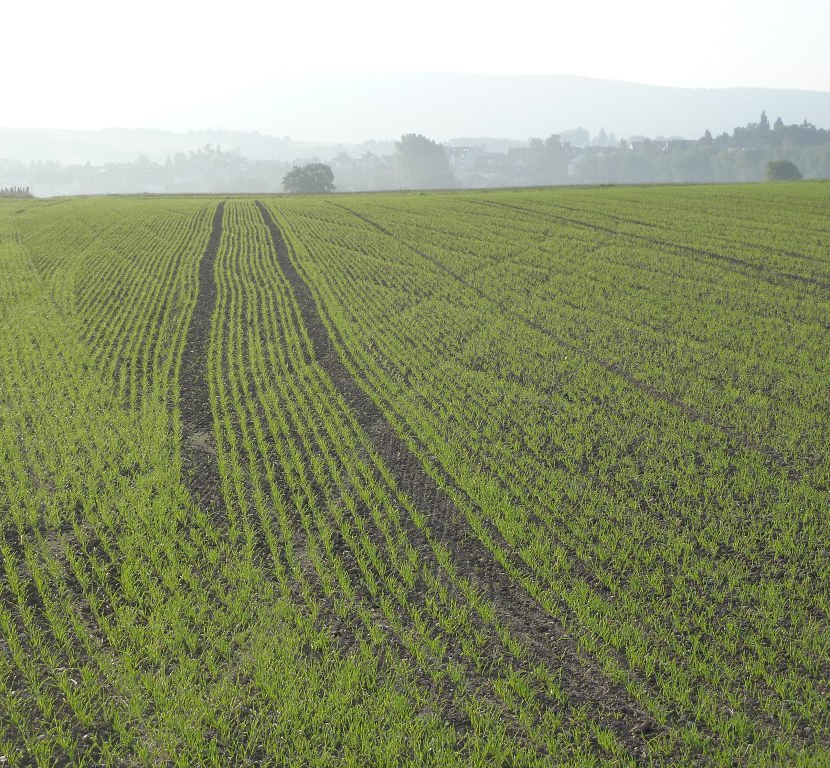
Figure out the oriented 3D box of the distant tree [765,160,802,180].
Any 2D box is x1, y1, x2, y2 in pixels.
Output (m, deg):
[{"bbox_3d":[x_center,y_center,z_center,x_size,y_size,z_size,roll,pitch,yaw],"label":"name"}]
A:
[{"bbox_3d":[44.610,-25.470,225.000,4.590,3.020,4.350,0,7,0],"label":"distant tree"}]

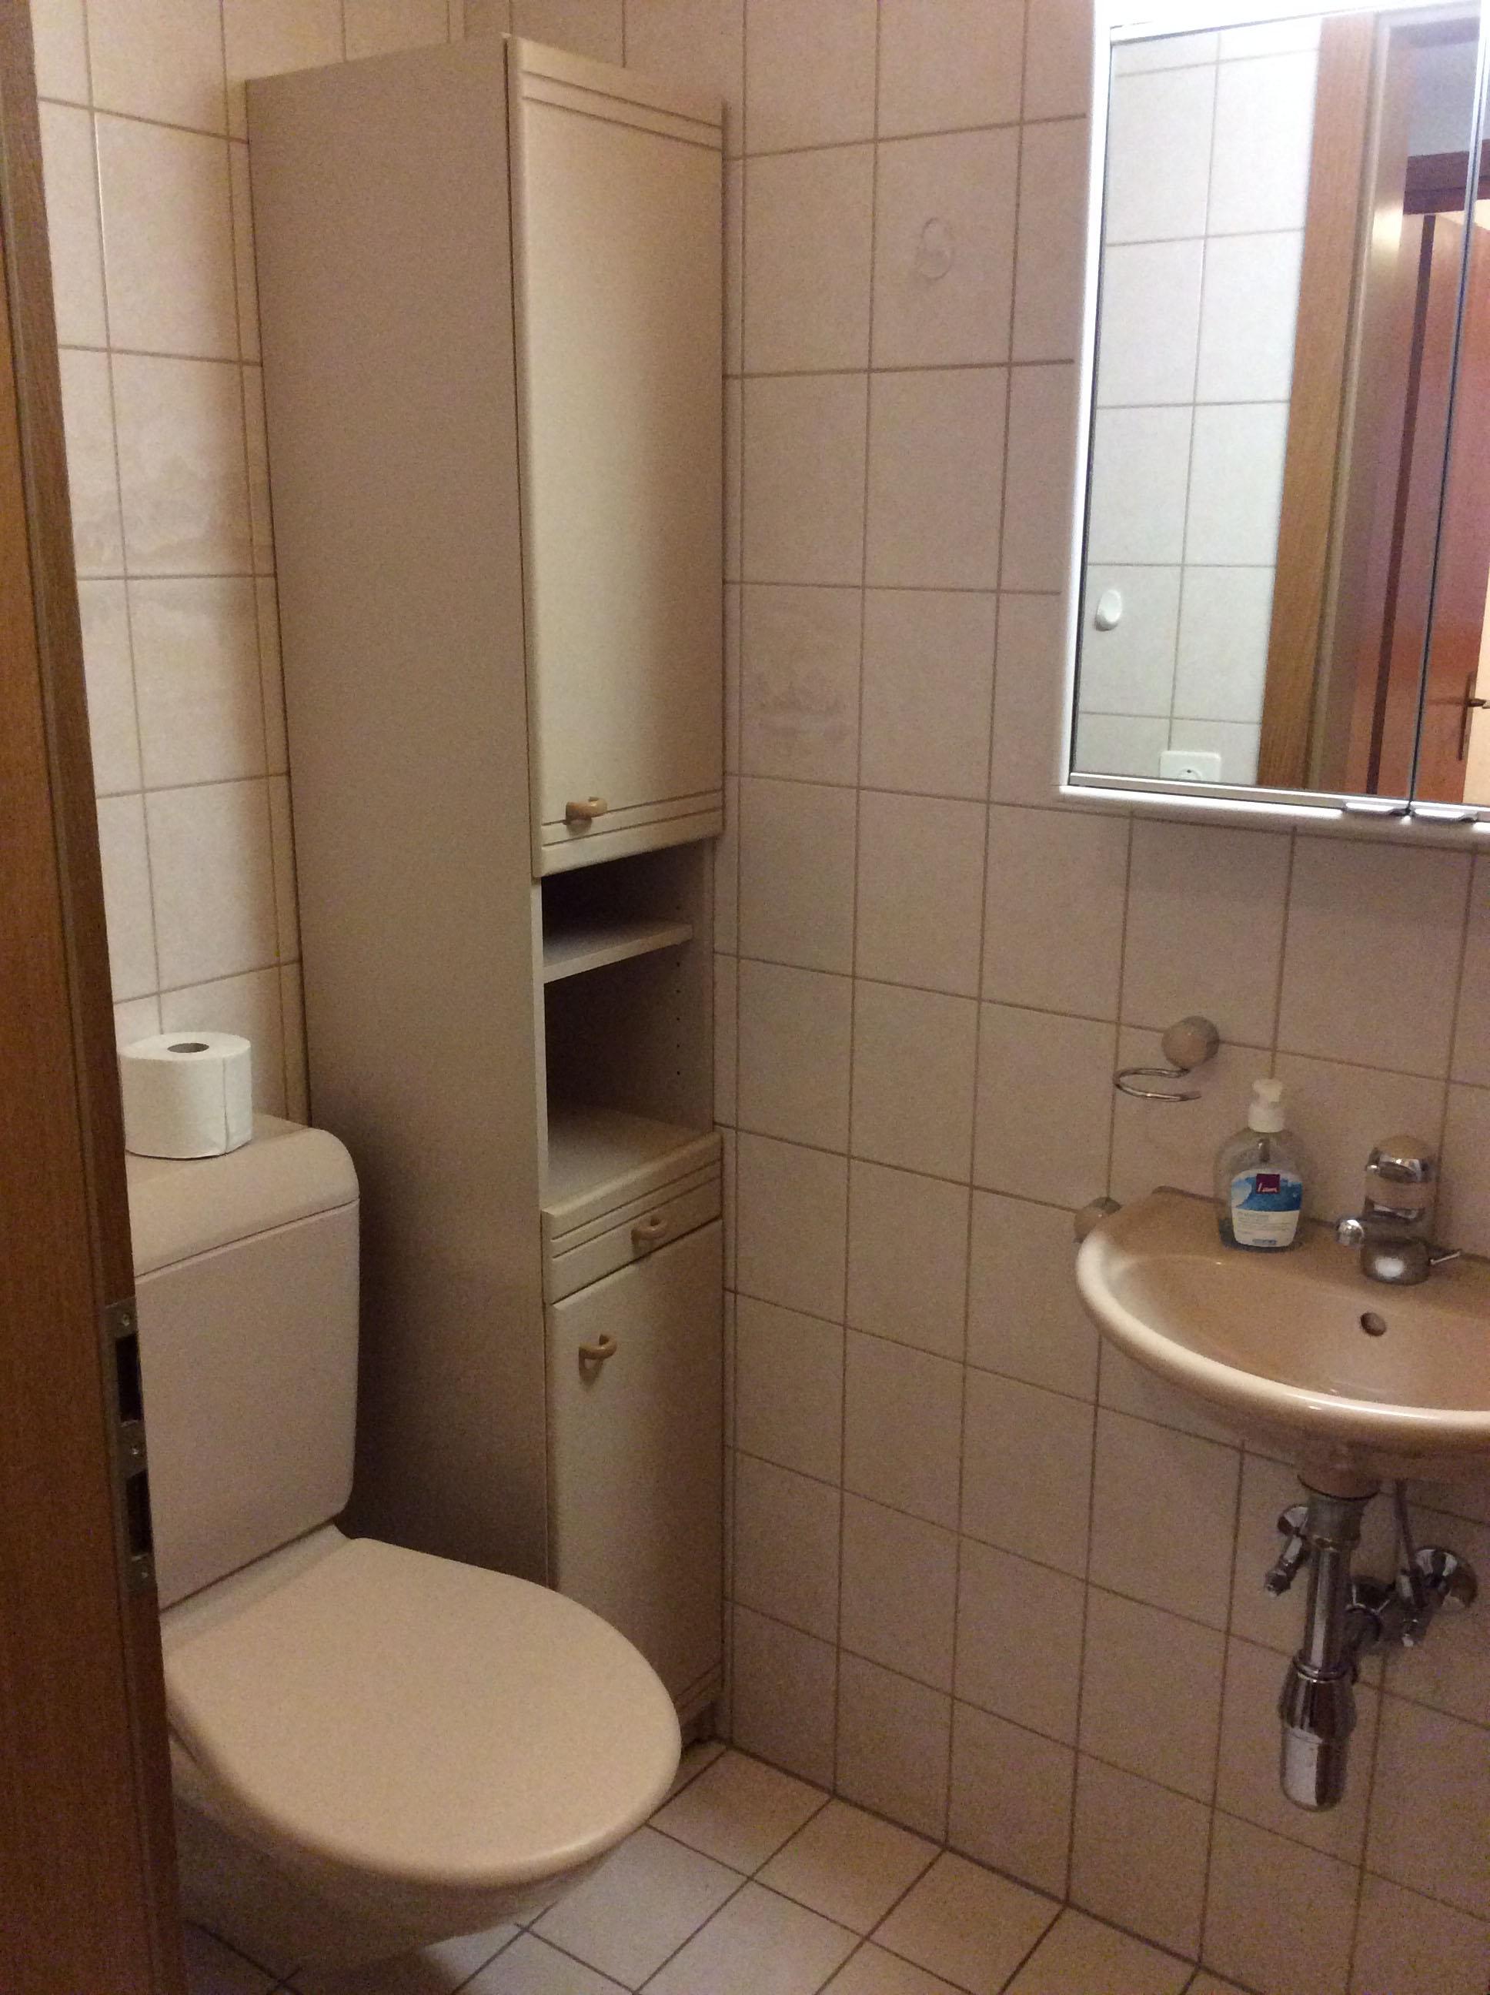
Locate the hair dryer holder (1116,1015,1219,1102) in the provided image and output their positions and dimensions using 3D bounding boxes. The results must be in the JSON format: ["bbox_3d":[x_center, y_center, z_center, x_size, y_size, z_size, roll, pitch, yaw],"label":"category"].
[{"bbox_3d":[0.389,0.049,1.658,0.086,0.059,0.119,11,18,35],"label":"hair dryer holder"}]

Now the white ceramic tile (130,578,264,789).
[{"bbox_3d":[-0.541,-0.313,1.820,0.011,0.199,0.151,11,18,35],"label":"white ceramic tile"}]

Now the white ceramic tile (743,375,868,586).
[{"bbox_3d":[0.061,-0.520,1.850,0.150,0.199,0.010,11,18,34],"label":"white ceramic tile"}]

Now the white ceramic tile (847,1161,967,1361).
[{"bbox_3d":[0.178,0.281,1.971,0.150,0.199,0.010,11,18,34],"label":"white ceramic tile"}]

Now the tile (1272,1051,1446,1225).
[{"bbox_3d":[0.545,0.157,1.654,0.149,0.198,0.010,11,18,34],"label":"tile"}]

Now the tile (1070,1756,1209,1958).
[{"bbox_3d":[0.419,0.910,1.955,0.150,0.197,0.010,11,18,34],"label":"tile"}]

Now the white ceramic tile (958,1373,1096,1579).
[{"bbox_3d":[0.297,0.495,1.926,0.148,0.197,0.009,11,18,35],"label":"white ceramic tile"}]

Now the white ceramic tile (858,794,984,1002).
[{"bbox_3d":[0.178,-0.105,1.858,0.148,0.197,0.009,11,18,35],"label":"white ceramic tile"}]

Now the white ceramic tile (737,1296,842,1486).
[{"bbox_3d":[0.053,0.455,2.128,0.151,0.199,0.011,11,18,35],"label":"white ceramic tile"}]

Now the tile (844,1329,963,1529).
[{"bbox_3d":[0.175,0.470,2.011,0.148,0.197,0.009,11,18,35],"label":"tile"}]

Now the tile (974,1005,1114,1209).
[{"bbox_3d":[0.301,0.110,1.825,0.149,0.198,0.010,11,18,34],"label":"tile"}]

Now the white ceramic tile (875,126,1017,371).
[{"bbox_3d":[0.185,-0.687,1.703,0.149,0.198,0.010,11,18,34],"label":"white ceramic tile"}]

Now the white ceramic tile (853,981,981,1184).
[{"bbox_3d":[0.179,0.087,1.919,0.150,0.199,0.010,11,18,34],"label":"white ceramic tile"}]

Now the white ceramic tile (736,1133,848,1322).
[{"bbox_3d":[0.055,0.259,2.078,0.151,0.199,0.011,11,18,35],"label":"white ceramic tile"}]

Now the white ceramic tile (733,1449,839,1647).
[{"bbox_3d":[0.051,0.641,2.148,0.148,0.197,0.009,11,18,35],"label":"white ceramic tile"}]

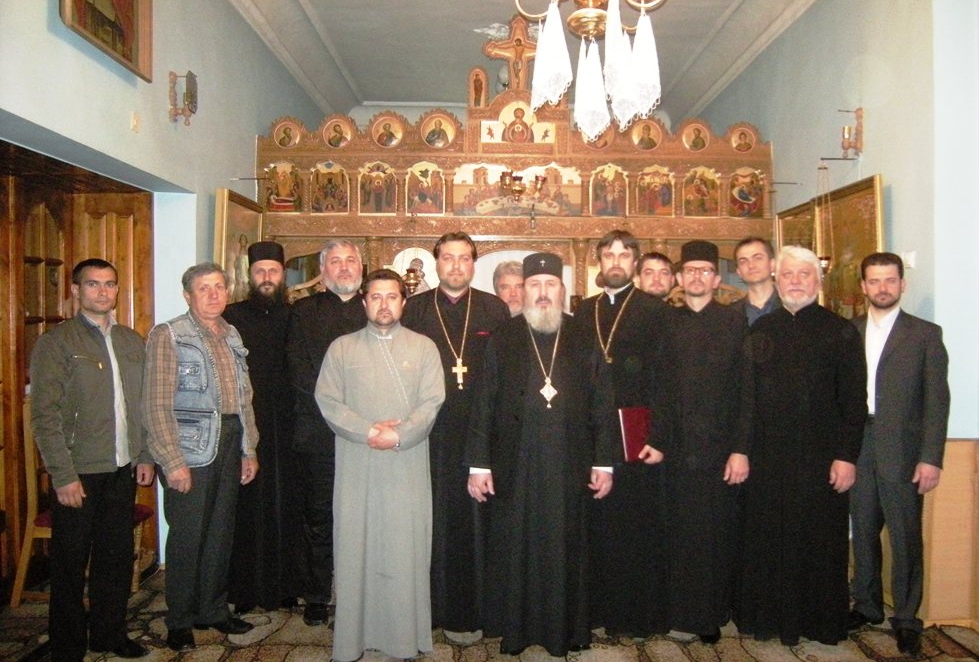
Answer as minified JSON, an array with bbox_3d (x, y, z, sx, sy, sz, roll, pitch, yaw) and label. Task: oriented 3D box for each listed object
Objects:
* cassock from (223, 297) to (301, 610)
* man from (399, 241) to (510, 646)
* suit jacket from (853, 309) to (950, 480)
[{"bbox_3d":[-1.149,0.595,4.100,0.530,1.555,0.370,0,1,-13],"label":"cassock"},{"bbox_3d":[-0.158,0.469,3.800,0.570,1.884,0.420,0,1,-7],"label":"man"},{"bbox_3d":[1.835,0.294,3.650,0.550,0.802,0.320,1,1,27],"label":"suit jacket"}]

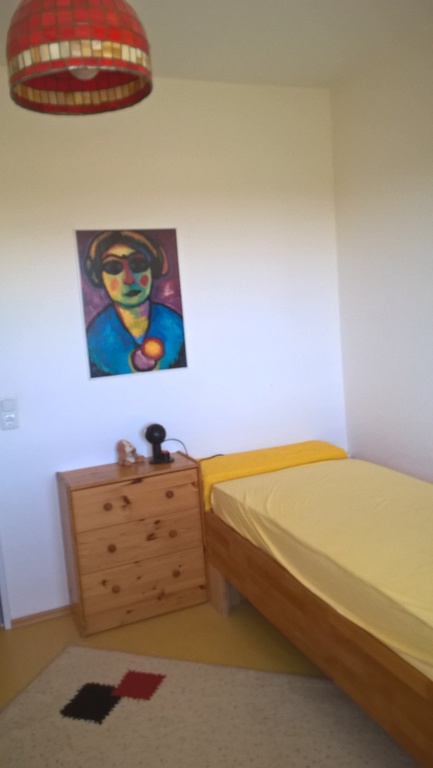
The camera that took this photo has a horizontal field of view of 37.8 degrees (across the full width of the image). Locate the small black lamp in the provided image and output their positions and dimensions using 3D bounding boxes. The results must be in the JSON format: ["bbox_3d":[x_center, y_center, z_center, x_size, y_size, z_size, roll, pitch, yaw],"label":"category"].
[{"bbox_3d":[-0.279,0.292,3.155,0.120,0.190,0.120,-7,8,-23],"label":"small black lamp"}]

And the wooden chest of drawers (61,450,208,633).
[{"bbox_3d":[-0.397,0.754,3.078,0.620,0.700,0.300,-7,8,-23],"label":"wooden chest of drawers"}]

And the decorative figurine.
[{"bbox_3d":[-0.422,0.345,3.125,0.105,0.115,0.095,2,9,37],"label":"decorative figurine"}]

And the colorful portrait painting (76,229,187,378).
[{"bbox_3d":[-0.401,-0.399,3.101,0.500,0.700,0.020,-7,8,-23],"label":"colorful portrait painting"}]

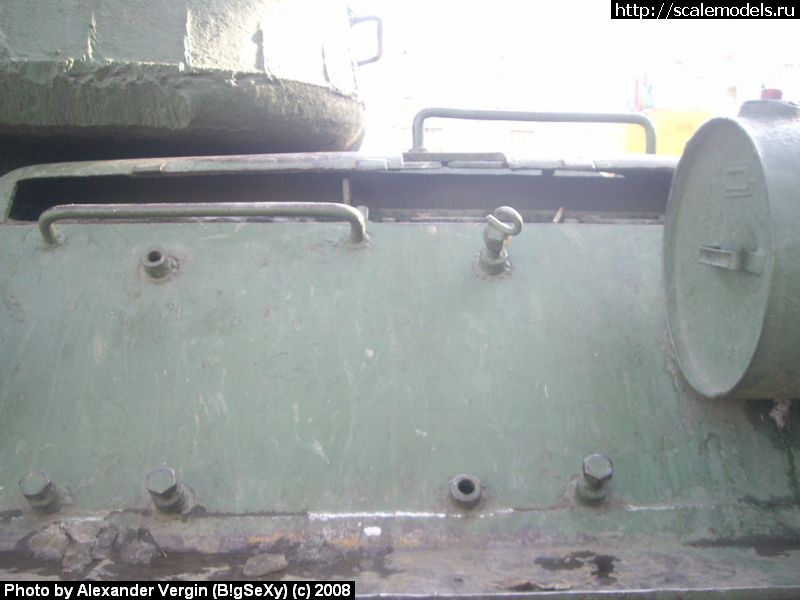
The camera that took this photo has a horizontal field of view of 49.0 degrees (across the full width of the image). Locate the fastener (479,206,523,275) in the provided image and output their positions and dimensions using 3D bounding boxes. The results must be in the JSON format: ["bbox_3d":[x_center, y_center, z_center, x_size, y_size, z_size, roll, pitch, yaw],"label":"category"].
[{"bbox_3d":[0.167,-0.098,1.489,0.066,0.050,0.105,-1,-43,0],"label":"fastener"}]

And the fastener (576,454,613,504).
[{"bbox_3d":[0.267,0.245,1.189,0.042,0.042,0.076,-1,-43,0],"label":"fastener"}]

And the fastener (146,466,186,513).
[{"bbox_3d":[-0.318,0.259,1.189,0.042,0.042,0.061,-1,-43,0],"label":"fastener"}]

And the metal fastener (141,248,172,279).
[{"bbox_3d":[-0.420,-0.065,1.510,0.039,0.039,0.033,-1,-43,0],"label":"metal fastener"}]

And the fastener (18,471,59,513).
[{"bbox_3d":[-0.488,0.261,1.192,0.042,0.042,0.054,-1,-43,0],"label":"fastener"}]

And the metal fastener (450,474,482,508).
[{"bbox_3d":[0.093,0.262,1.204,0.041,0.041,0.031,-1,-43,0],"label":"metal fastener"}]

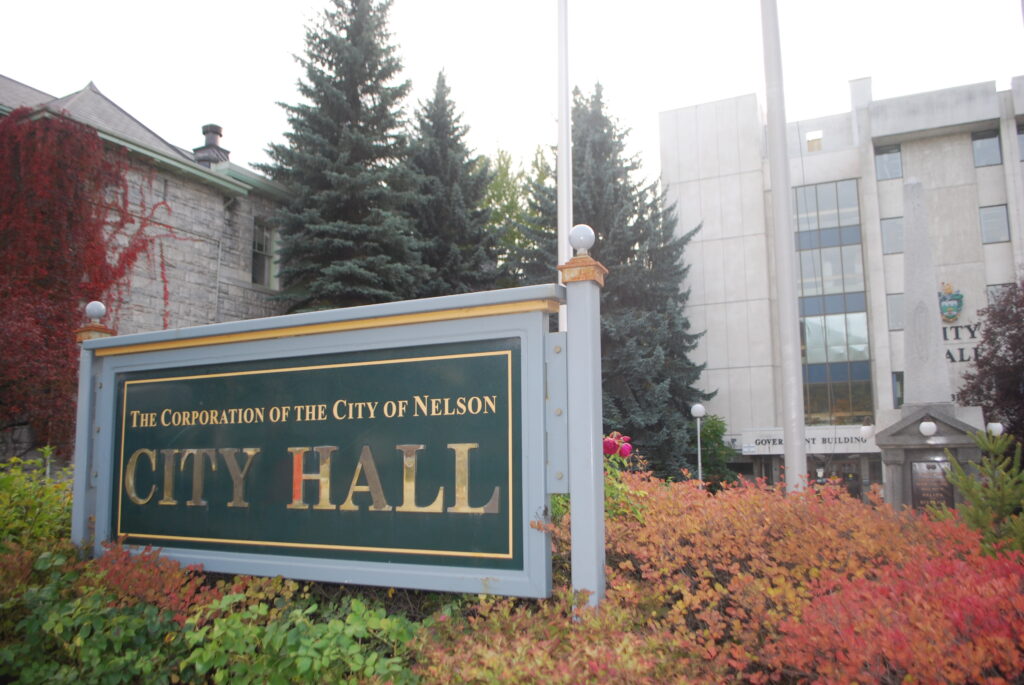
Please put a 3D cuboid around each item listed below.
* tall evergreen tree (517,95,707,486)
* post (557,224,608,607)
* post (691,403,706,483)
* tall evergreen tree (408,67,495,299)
[{"bbox_3d":[2.863,-1.477,22.417,5.500,12.687,5.500,-1,-8,0],"label":"tall evergreen tree"},{"bbox_3d":[0.300,0.307,3.100,0.163,1.611,0.163,-5,-9,27],"label":"post"},{"bbox_3d":[4.966,3.101,20.259,0.380,2.983,0.380,-1,-8,0],"label":"post"},{"bbox_3d":[-2.420,-1.969,25.018,4.600,14.482,4.600,-1,-8,0],"label":"tall evergreen tree"}]

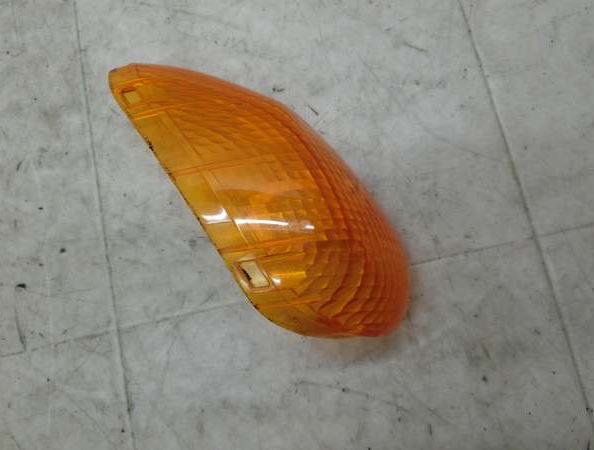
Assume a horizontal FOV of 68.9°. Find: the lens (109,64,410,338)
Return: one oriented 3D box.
[{"bbox_3d":[-0.028,-0.032,0.279,0.105,0.072,0.260,-41,78,1],"label":"lens"}]

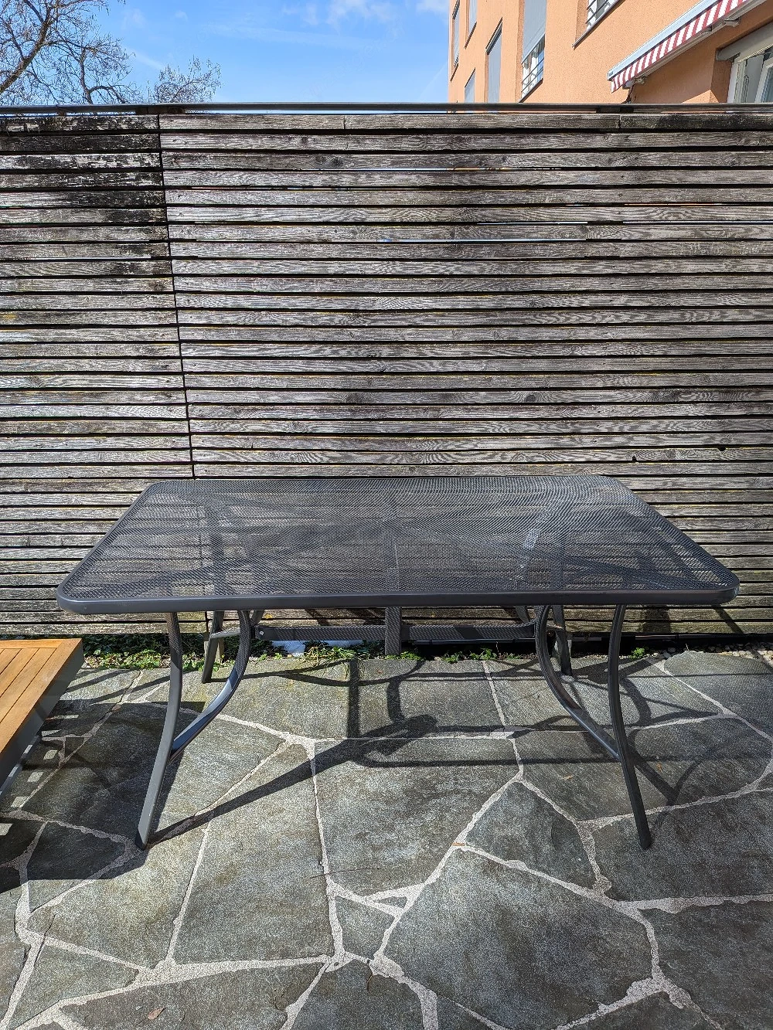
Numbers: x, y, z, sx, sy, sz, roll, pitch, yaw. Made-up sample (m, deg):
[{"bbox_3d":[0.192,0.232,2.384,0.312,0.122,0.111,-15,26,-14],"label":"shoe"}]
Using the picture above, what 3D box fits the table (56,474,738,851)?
[{"bbox_3d":[0.023,0.367,2.056,1.510,0.727,0.882,-1,20,-3],"label":"table"}]

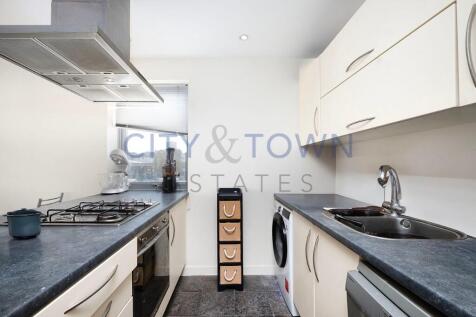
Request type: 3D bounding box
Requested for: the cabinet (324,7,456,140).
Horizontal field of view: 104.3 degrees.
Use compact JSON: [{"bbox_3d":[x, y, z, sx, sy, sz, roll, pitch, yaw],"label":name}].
[{"bbox_3d":[0.942,-0.357,1.165,0.360,0.386,0.986,0,-2,-3],"label":"cabinet"}]

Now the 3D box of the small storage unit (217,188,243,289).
[{"bbox_3d":[-0.077,0.819,1.918,0.241,0.936,0.250,0,-2,-3],"label":"small storage unit"}]

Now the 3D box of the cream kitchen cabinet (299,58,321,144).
[{"bbox_3d":[0.907,-0.523,1.907,0.360,0.767,0.486,0,-2,-3],"label":"cream kitchen cabinet"}]

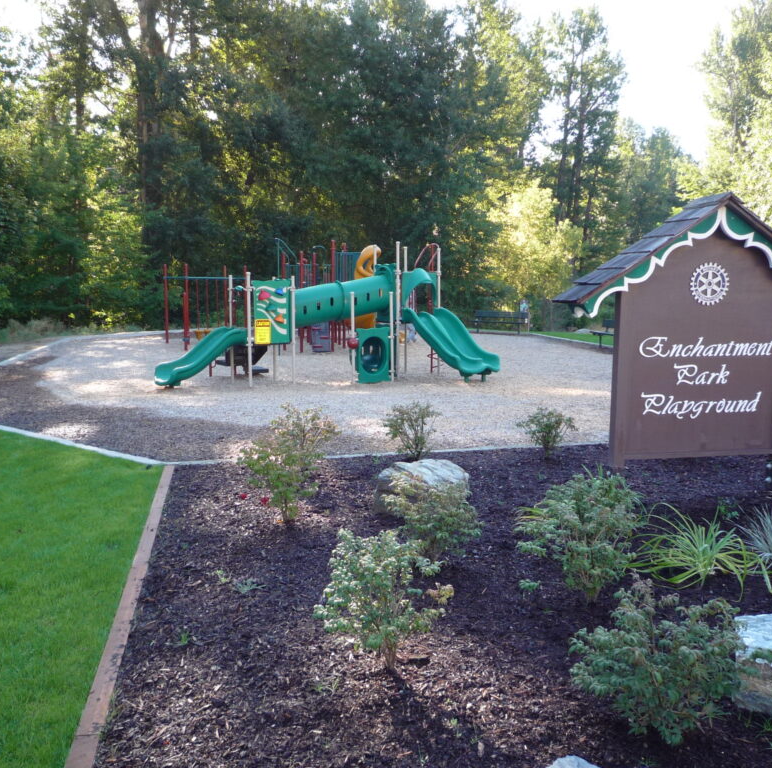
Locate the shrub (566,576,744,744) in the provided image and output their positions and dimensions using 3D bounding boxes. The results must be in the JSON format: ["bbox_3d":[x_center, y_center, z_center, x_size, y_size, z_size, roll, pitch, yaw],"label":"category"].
[{"bbox_3d":[0.962,0.998,2.773,0.580,0.580,0.540,0,7,0],"label":"shrub"}]

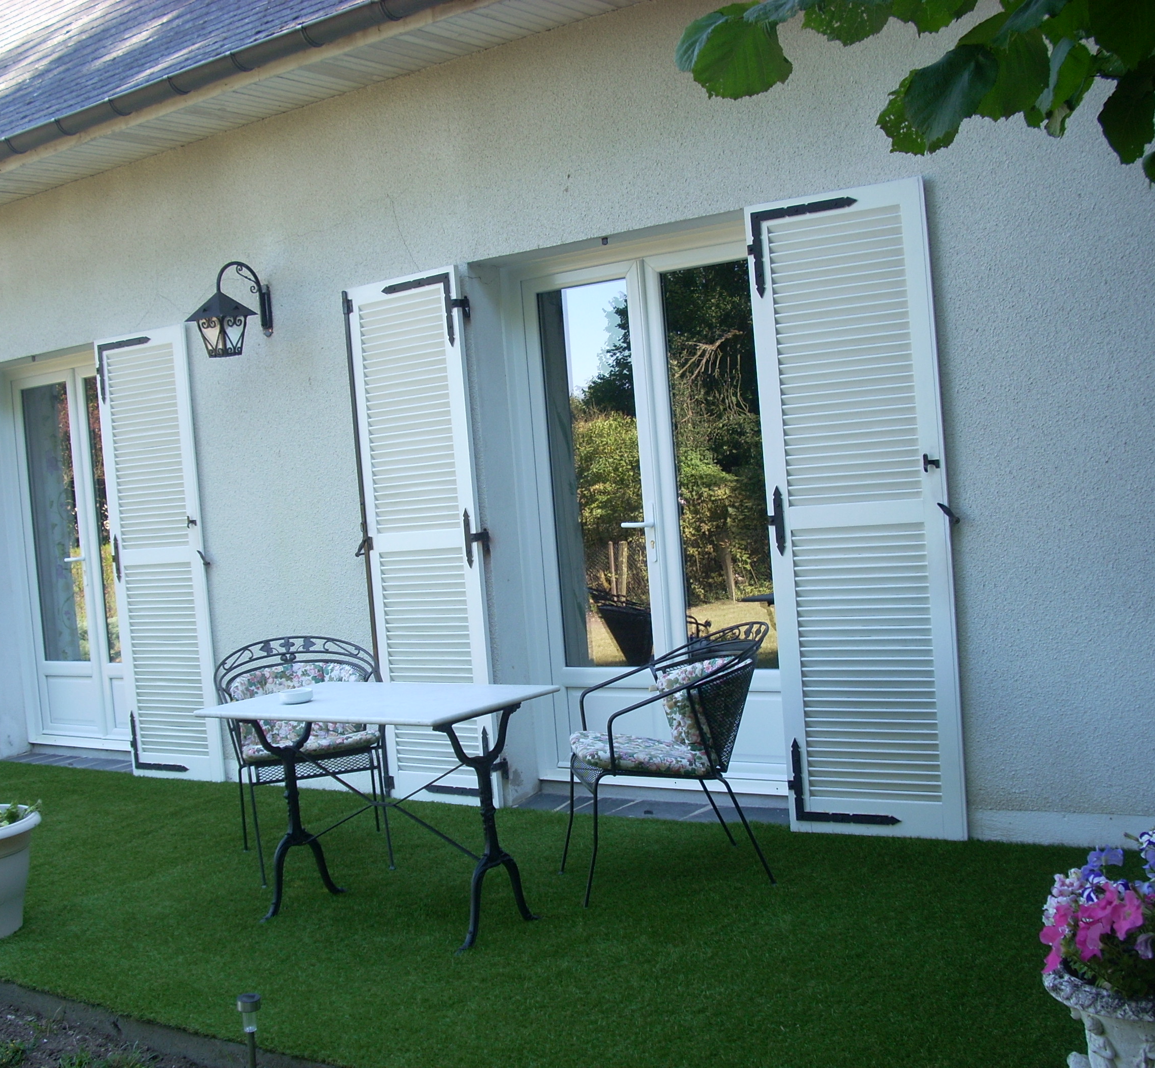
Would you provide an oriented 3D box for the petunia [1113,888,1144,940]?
[{"bbox_3d":[0.875,0.604,2.420,0.060,0.078,0.045,-4,2,19],"label":"petunia"}]

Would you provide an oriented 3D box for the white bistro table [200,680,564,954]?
[{"bbox_3d":[-0.599,0.858,4.712,1.010,0.693,0.590,-3,2,36],"label":"white bistro table"}]

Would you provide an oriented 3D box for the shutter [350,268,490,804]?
[{"bbox_3d":[-0.633,0.030,6.260,0.605,2.150,0.045,-3,2,38],"label":"shutter"}]

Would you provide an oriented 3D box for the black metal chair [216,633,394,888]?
[{"bbox_3d":[-0.982,0.797,5.624,0.610,0.800,0.721,-5,1,-15],"label":"black metal chair"}]

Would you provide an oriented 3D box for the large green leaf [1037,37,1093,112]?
[{"bbox_3d":[0.576,-0.543,1.800,0.065,0.090,0.045,-4,2,21],"label":"large green leaf"}]

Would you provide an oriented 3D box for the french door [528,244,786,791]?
[{"bbox_3d":[0.304,-0.068,6.020,1.182,2.130,0.100,-3,2,38],"label":"french door"}]

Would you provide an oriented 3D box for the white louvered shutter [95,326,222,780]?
[{"bbox_3d":[-2.070,0.113,7.538,0.697,2.212,0.050,-3,2,38],"label":"white louvered shutter"}]

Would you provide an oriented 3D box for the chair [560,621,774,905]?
[{"bbox_3d":[0.285,0.717,4.943,0.696,0.800,0.610,-5,1,-14],"label":"chair"}]

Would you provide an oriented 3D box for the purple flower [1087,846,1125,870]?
[{"bbox_3d":[0.839,0.515,2.420,0.058,0.038,0.045,-4,2,18],"label":"purple flower"}]

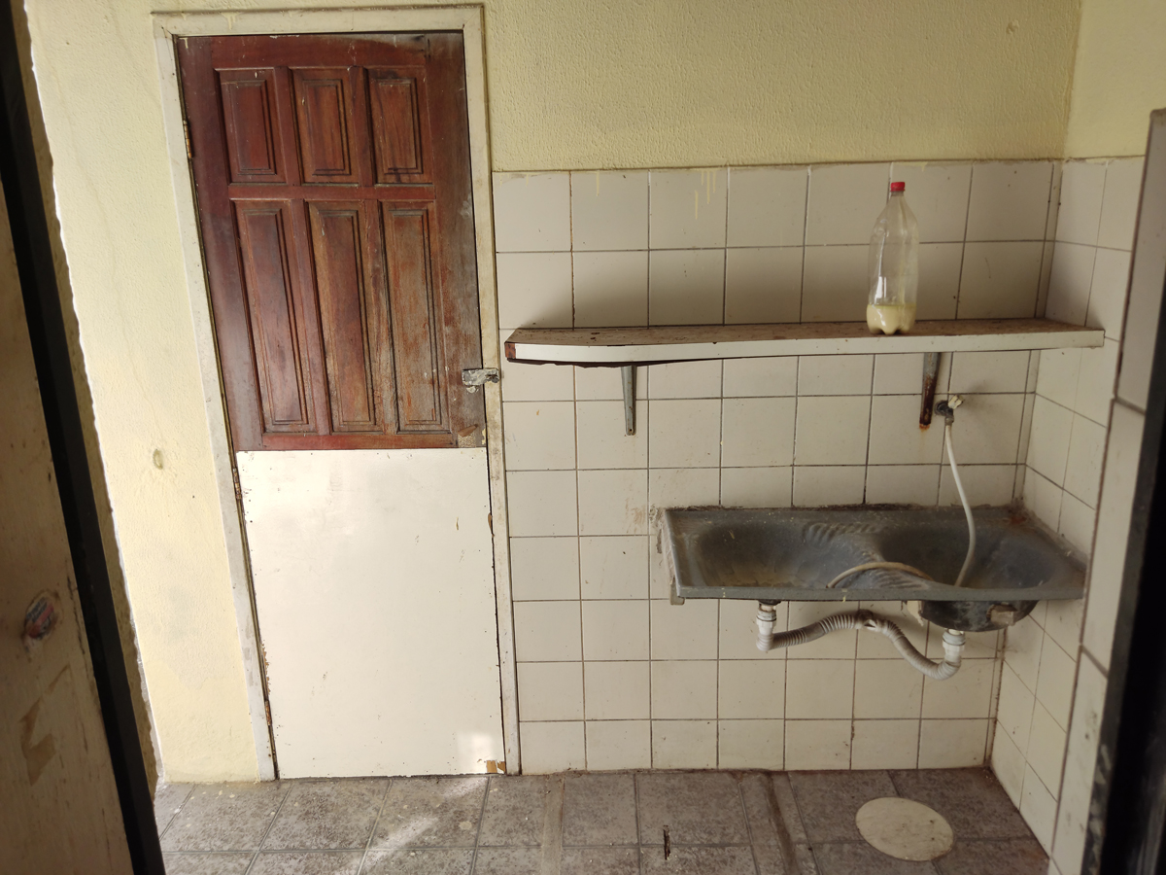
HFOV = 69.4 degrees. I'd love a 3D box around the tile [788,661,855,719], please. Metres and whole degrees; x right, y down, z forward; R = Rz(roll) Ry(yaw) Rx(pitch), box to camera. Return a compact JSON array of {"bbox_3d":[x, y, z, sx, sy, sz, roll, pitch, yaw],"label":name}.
[{"bbox_3d":[0.704,0.750,2.500,0.198,0.197,0.010,-1,16,3],"label":"tile"}]

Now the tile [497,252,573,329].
[{"bbox_3d":[-0.129,-0.386,2.225,0.197,0.195,0.010,-1,15,2],"label":"tile"}]

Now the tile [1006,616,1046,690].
[{"bbox_3d":[1.225,0.577,2.330,0.010,0.197,0.200,0,15,4],"label":"tile"}]

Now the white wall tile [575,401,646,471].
[{"bbox_3d":[0.082,-0.008,2.317,0.197,0.195,0.010,-1,15,2],"label":"white wall tile"}]

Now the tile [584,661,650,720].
[{"bbox_3d":[0.104,0.759,2.528,0.198,0.197,0.010,-1,16,3],"label":"tile"}]

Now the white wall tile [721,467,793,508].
[{"bbox_3d":[0.487,0.179,2.350,0.198,0.197,0.010,-1,16,3],"label":"white wall tile"}]

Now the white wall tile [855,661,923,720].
[{"bbox_3d":[0.906,0.745,2.498,0.200,0.197,0.010,-1,15,2],"label":"white wall tile"}]

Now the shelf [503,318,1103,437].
[{"bbox_3d":[0.511,-0.122,2.121,1.375,0.298,0.277,-1,16,3],"label":"shelf"}]

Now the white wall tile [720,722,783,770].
[{"bbox_3d":[0.507,0.927,2.547,0.197,0.173,0.010,-1,15,2],"label":"white wall tile"}]

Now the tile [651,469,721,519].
[{"bbox_3d":[0.287,0.182,2.359,0.198,0.197,0.010,-1,16,3],"label":"tile"}]

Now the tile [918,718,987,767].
[{"bbox_3d":[1.106,0.917,2.529,0.198,0.171,0.010,-1,15,2],"label":"tile"}]

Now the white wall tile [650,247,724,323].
[{"bbox_3d":[0.271,-0.391,2.200,0.198,0.197,0.010,-1,16,3],"label":"white wall tile"}]

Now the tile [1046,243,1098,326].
[{"bbox_3d":[1.196,-0.379,2.063,0.009,0.197,0.198,-1,15,2],"label":"tile"}]

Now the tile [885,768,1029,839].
[{"bbox_3d":[1.078,1.052,2.419,0.306,0.010,0.289,-1,16,3],"label":"tile"}]

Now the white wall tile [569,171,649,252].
[{"bbox_3d":[0.066,-0.580,2.168,0.197,0.195,0.010,-1,15,2],"label":"white wall tile"}]

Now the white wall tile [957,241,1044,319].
[{"bbox_3d":[1.076,-0.405,2.180,0.200,0.197,0.010,-1,15,2],"label":"white wall tile"}]

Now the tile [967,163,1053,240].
[{"bbox_3d":[1.062,-0.594,2.118,0.198,0.197,0.009,-1,15,2],"label":"tile"}]

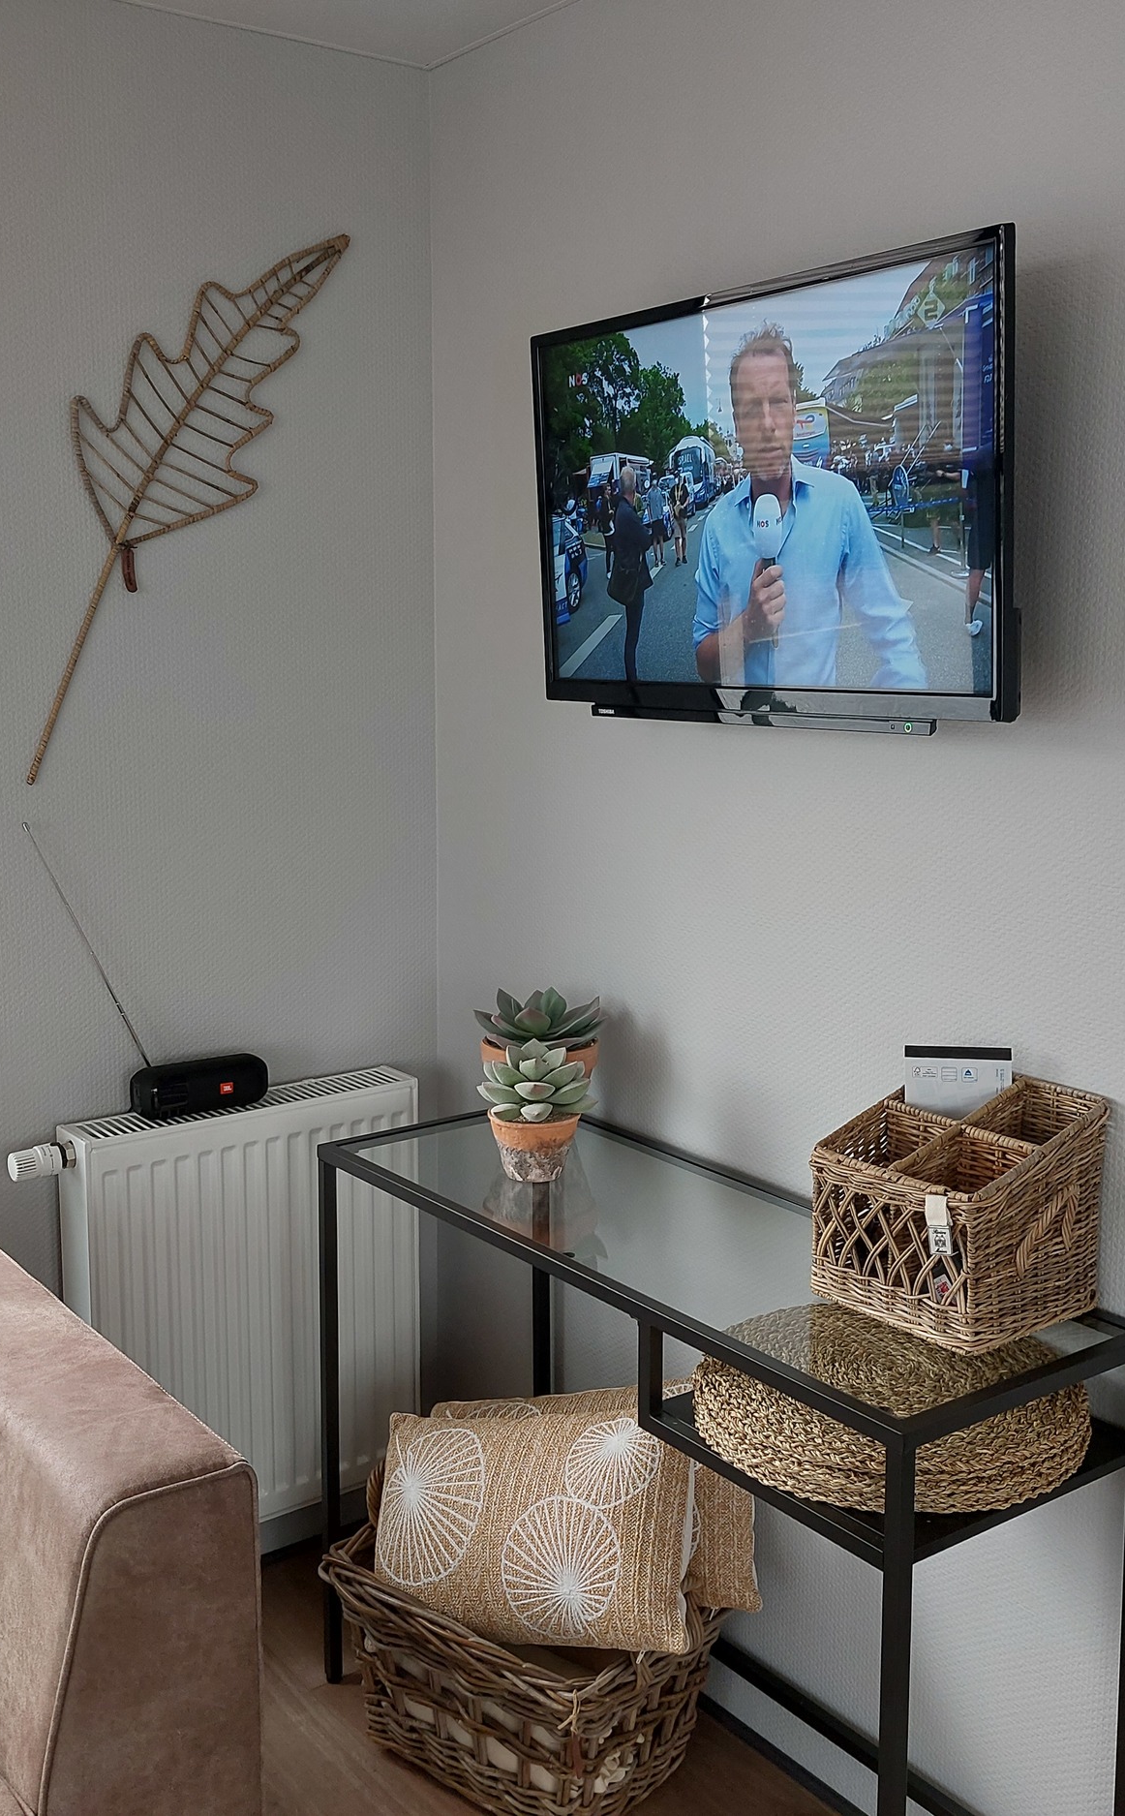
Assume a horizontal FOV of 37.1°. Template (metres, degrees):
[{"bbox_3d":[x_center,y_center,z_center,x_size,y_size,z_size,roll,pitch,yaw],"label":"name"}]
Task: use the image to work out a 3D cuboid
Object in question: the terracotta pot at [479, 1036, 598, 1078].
[{"bbox_3d":[-0.033,0.241,2.237,0.154,0.122,0.154,0,9,0],"label":"terracotta pot"}]

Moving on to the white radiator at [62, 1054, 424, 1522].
[{"bbox_3d":[-0.438,0.565,2.378,0.500,0.602,0.095,-6,11,-36],"label":"white radiator"}]

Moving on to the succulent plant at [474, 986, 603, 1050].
[{"bbox_3d":[-0.033,0.151,2.223,0.168,0.076,0.170,0,9,0],"label":"succulent plant"}]

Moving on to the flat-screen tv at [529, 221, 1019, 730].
[{"bbox_3d":[0.205,-0.423,1.819,0.053,0.460,0.725,-10,13,-34],"label":"flat-screen tv"}]

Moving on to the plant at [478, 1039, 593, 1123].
[{"bbox_3d":[-0.033,0.206,2.051,0.143,0.095,0.143,0,9,0],"label":"plant"}]

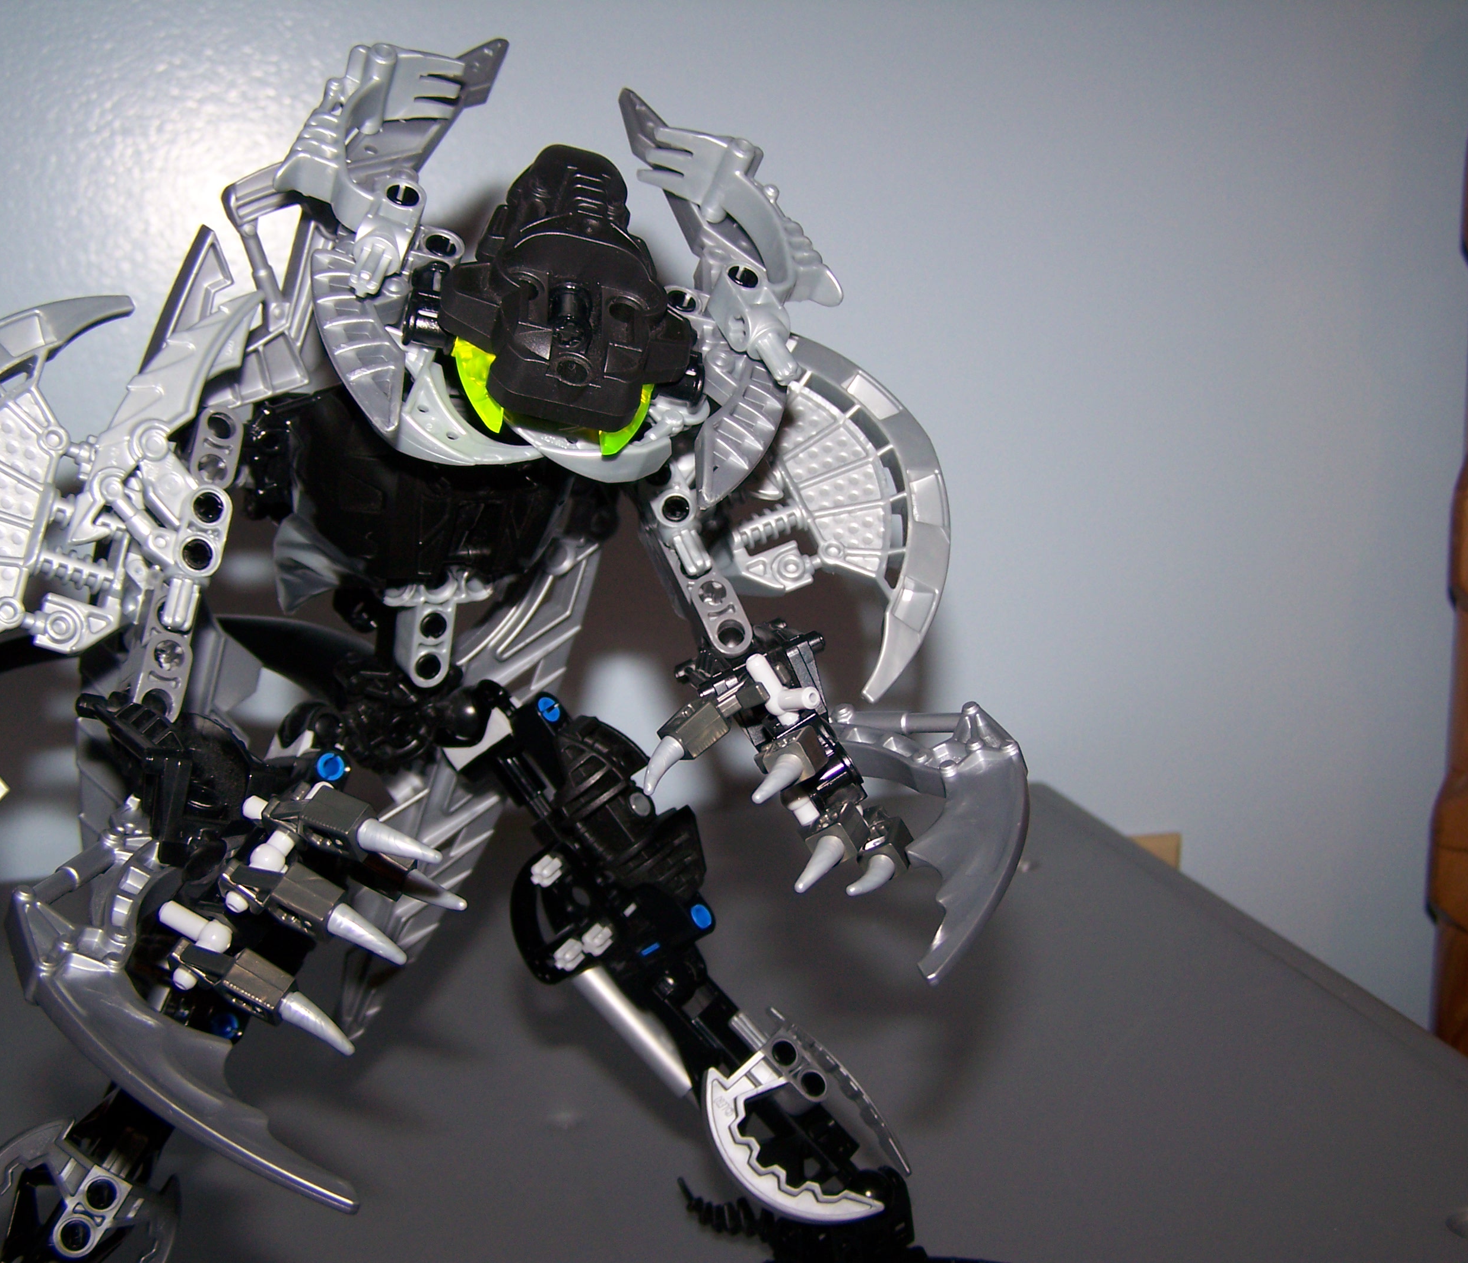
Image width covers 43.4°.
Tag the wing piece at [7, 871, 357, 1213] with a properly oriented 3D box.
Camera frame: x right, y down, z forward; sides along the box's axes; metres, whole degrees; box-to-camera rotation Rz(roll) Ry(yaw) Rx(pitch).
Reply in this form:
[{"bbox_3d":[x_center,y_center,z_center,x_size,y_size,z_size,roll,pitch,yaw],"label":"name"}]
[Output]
[{"bbox_3d":[-0.078,0.059,0.256,0.007,0.063,0.021,-45,0,45],"label":"wing piece"}]

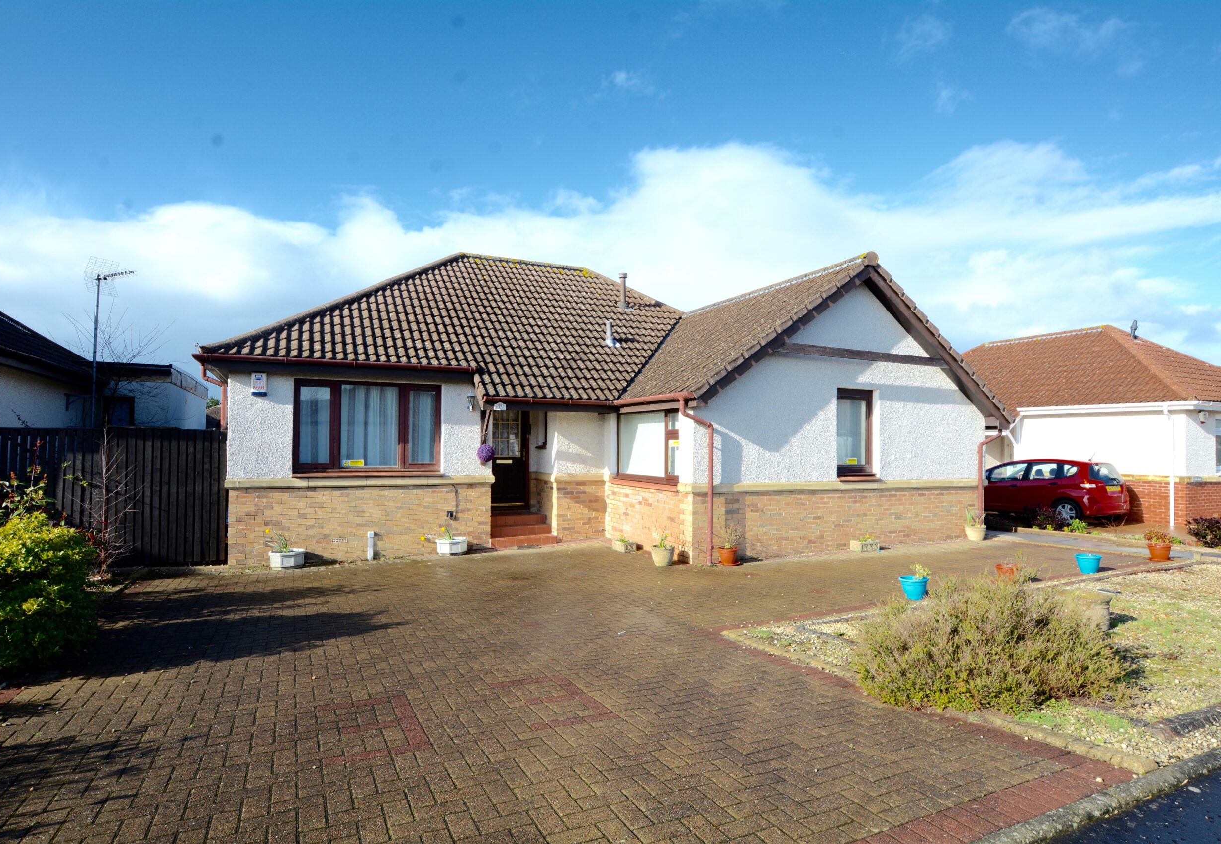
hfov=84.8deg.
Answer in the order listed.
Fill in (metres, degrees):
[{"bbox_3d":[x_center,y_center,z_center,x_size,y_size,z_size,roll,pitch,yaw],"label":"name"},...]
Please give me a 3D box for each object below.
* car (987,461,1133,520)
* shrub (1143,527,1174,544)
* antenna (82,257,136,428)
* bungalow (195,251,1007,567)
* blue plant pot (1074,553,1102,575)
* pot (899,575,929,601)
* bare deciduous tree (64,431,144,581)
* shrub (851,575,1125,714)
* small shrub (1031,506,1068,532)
[{"bbox_3d":[10.840,1.708,17.100,1.695,1.525,3.900,1,-2,-23],"label":"car"},{"bbox_3d":[7.693,1.589,9.380,0.360,0.260,0.360,1,-2,-25],"label":"shrub"},{"bbox_3d":[-8.280,-1.150,11.200,1.150,3.300,0.500,0,-2,29],"label":"antenna"},{"bbox_3d":[-0.987,-0.756,13.852,12.300,5.750,10.800,1,-2,-25],"label":"bungalow"},{"bbox_3d":[5.971,1.769,8.343,0.285,0.225,0.285,1,-1,0],"label":"blue plant pot"},{"bbox_3d":[3.146,1.706,6.913,0.285,0.222,0.285,1,-1,0],"label":"pot"},{"bbox_3d":[-6.439,0.996,8.470,0.880,1.980,0.880,1,-2,-25],"label":"bare deciduous tree"},{"bbox_3d":[2.464,1.350,4.509,1.620,0.660,1.550,1,-2,-25],"label":"shrub"},{"bbox_3d":[8.545,1.885,13.000,0.650,0.500,0.650,1,-2,-25],"label":"small shrub"}]

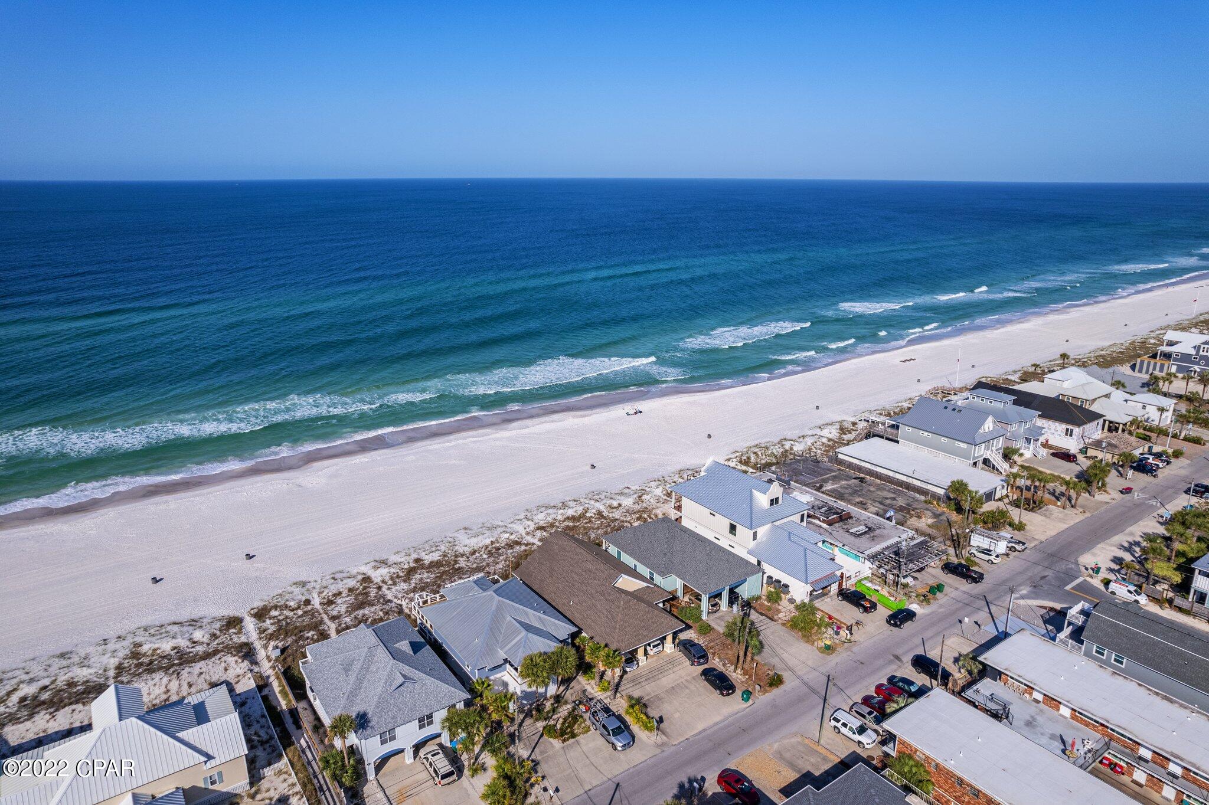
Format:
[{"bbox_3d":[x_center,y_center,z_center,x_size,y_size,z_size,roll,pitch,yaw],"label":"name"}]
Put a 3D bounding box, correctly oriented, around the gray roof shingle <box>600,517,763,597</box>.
[{"bbox_3d":[11.355,21.107,109.049,12.900,3.250,20.981,-12,21,-35],"label":"gray roof shingle"}]

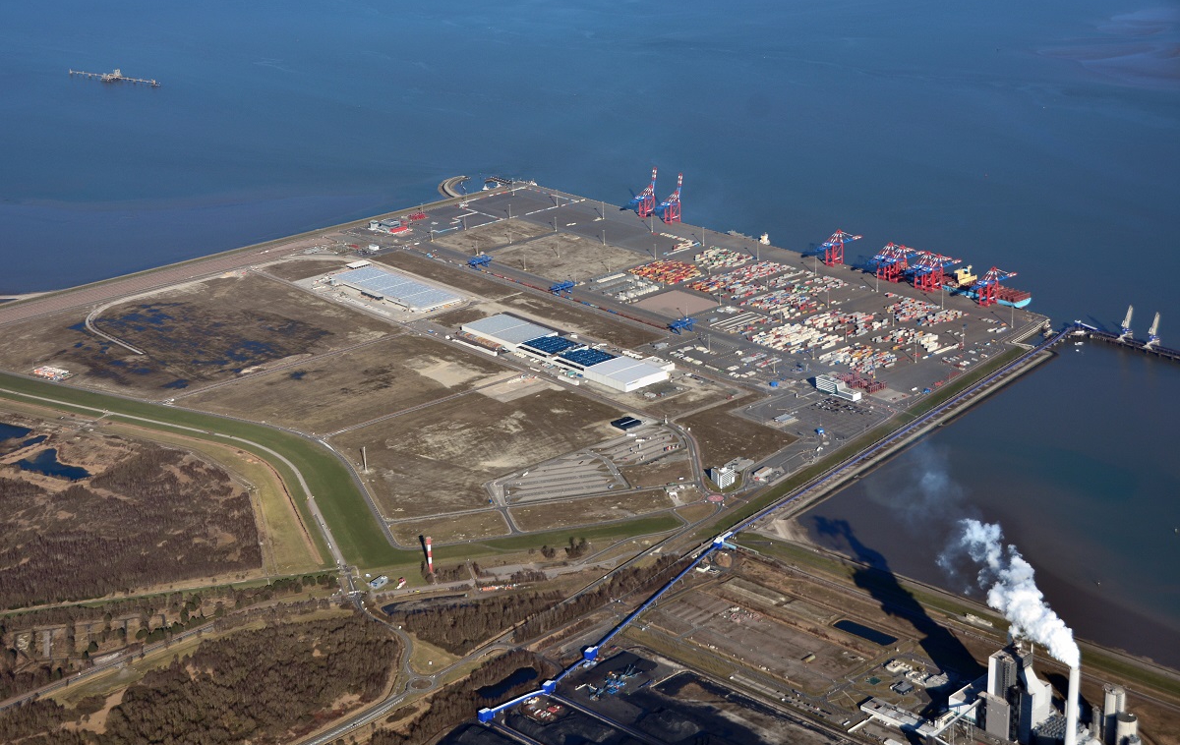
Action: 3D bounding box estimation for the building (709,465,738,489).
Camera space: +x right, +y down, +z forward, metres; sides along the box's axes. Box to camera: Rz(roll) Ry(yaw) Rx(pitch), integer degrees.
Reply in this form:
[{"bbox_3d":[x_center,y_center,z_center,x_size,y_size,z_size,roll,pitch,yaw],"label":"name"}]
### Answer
[{"bbox_3d":[223.900,177.400,3010.000,35.500,26.000,32.500,-20,27,-38],"label":"building"}]

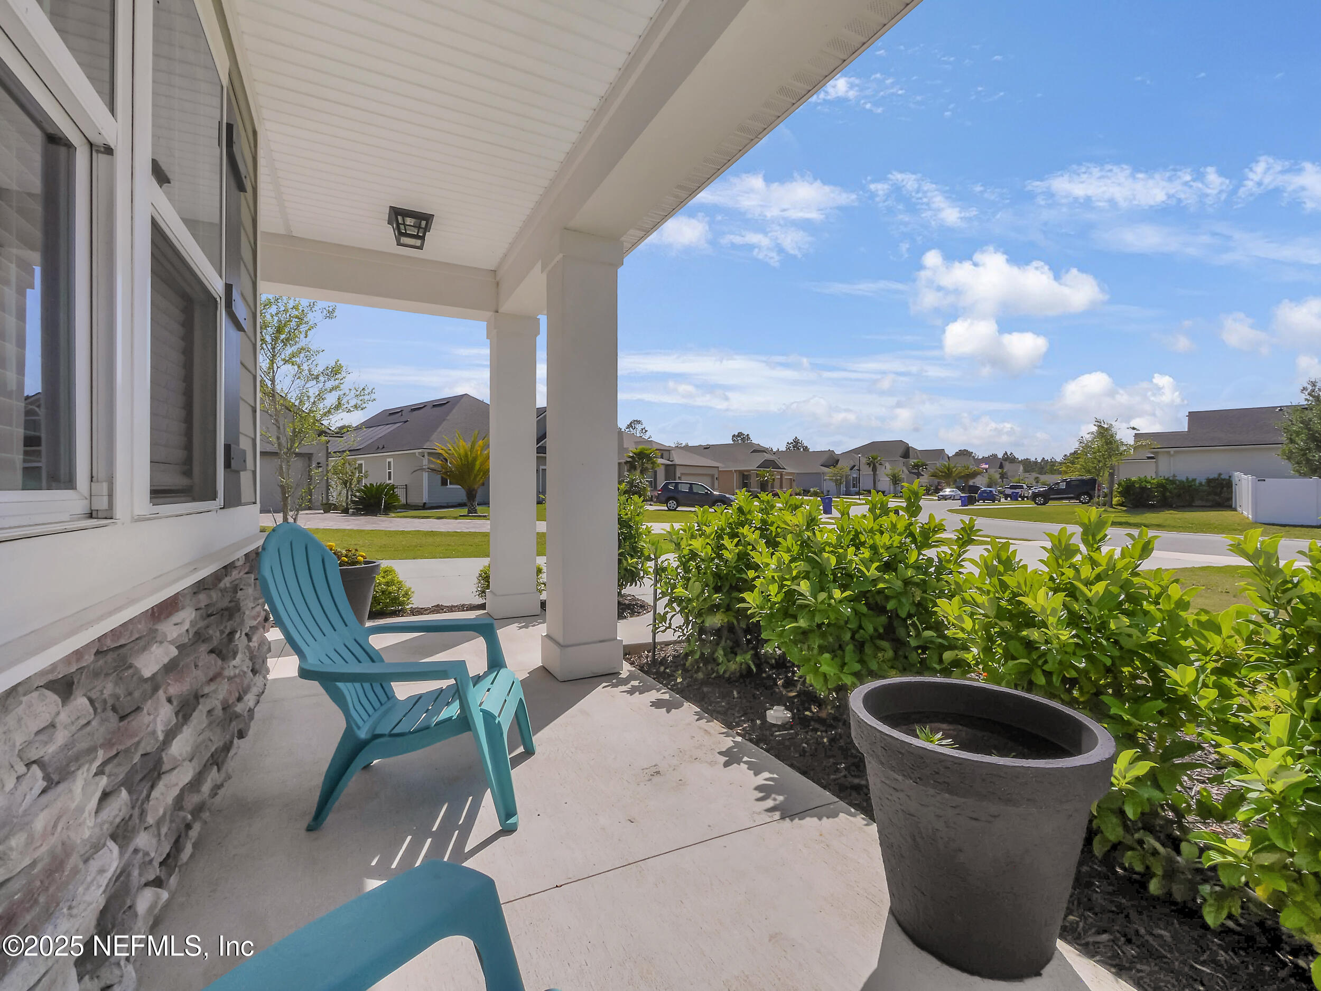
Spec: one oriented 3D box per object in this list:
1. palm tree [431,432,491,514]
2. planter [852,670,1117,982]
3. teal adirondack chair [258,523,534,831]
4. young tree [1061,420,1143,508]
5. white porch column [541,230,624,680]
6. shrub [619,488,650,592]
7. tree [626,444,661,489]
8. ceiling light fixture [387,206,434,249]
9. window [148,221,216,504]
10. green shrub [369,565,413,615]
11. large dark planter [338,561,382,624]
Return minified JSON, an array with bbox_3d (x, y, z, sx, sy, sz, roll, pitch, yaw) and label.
[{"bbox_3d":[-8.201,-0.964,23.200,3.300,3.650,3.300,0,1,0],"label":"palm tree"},{"bbox_3d":[0.760,0.783,1.320,0.540,0.505,0.540,0,1,-30],"label":"planter"},{"bbox_3d":[-0.884,0.563,1.888,0.850,0.950,0.690,0,1,-7],"label":"teal adirondack chair"},{"bbox_3d":[26.300,-1.930,32.000,4.100,5.100,4.000,0,1,39],"label":"young tree"},{"bbox_3d":[-0.466,-0.212,3.110,0.345,2.440,0.345,0,1,-30],"label":"white porch column"},{"bbox_3d":[-0.390,0.440,5.400,0.650,1.080,0.630,0,1,0],"label":"shrub"},{"bbox_3d":[-1.113,-1.391,36.000,2.500,3.900,2.500,0,1,0],"label":"tree"},{"bbox_3d":[-1.643,-1.746,3.518,0.255,0.150,0.255,0,1,-30],"label":"ceiling light fixture"},{"bbox_3d":[-1.477,-0.362,1.675,0.060,0.780,0.770,0,1,-30],"label":"window"},{"bbox_3d":[-2.490,0.845,4.870,0.460,0.430,0.450,0,1,-24],"label":"green shrub"},{"bbox_3d":[-2.222,0.747,3.790,0.490,0.510,0.490,0,1,-30],"label":"large dark planter"}]

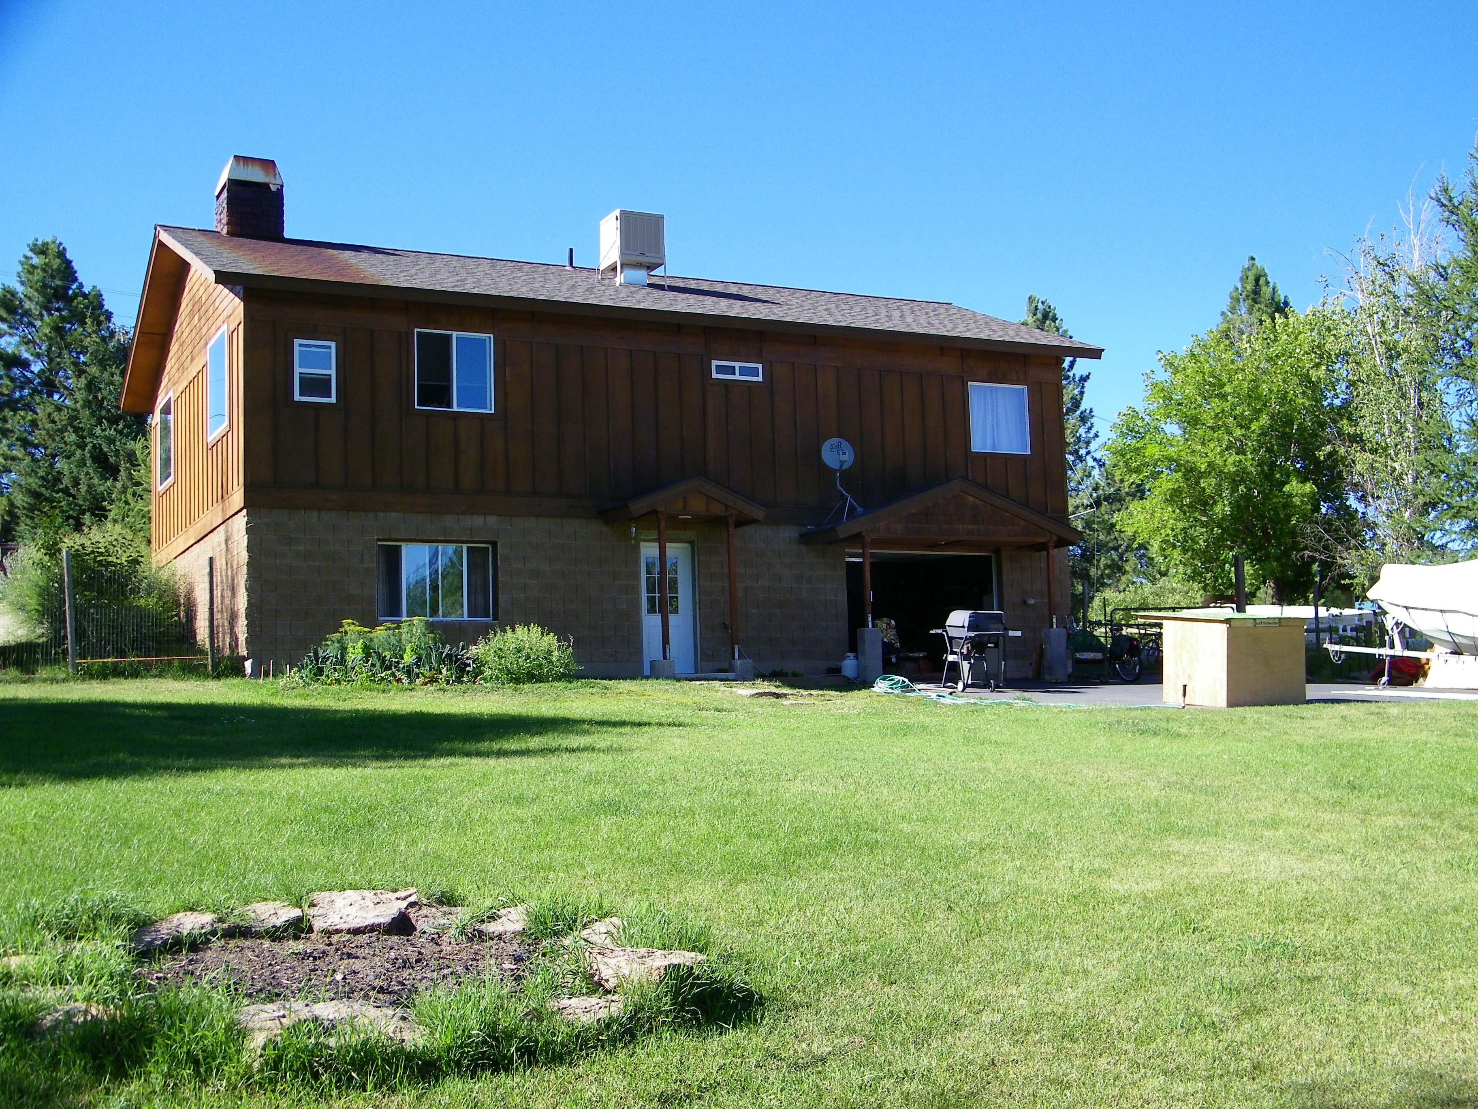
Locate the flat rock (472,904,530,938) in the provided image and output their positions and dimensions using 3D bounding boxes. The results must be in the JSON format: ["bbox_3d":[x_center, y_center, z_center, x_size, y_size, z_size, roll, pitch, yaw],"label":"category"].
[{"bbox_3d":[-1.002,1.540,7.197,0.290,0.100,0.240,0,-3,-8],"label":"flat rock"}]

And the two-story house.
[{"bbox_3d":[-2.628,-2.136,31.024,15.063,9.200,11.500,1,-6,-26],"label":"two-story house"}]

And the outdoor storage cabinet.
[{"bbox_3d":[6.923,1.504,24.446,1.720,1.240,1.550,2,-1,-36],"label":"outdoor storage cabinet"}]

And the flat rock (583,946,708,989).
[{"bbox_3d":[-0.350,1.538,6.352,0.460,0.130,0.300,0,-3,-3],"label":"flat rock"}]

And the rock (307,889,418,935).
[{"bbox_3d":[-1.600,1.516,7.247,0.470,0.140,0.400,1,-3,-12],"label":"rock"}]

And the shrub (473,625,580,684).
[{"bbox_3d":[-3.079,1.436,24.550,1.450,0.850,1.300,-1,-6,-7],"label":"shrub"}]

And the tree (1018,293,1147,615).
[{"bbox_3d":[10.241,-2.741,51.000,3.800,9.900,3.800,-3,-6,11],"label":"tree"}]

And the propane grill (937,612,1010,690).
[{"bbox_3d":[3.414,1.397,24.750,1.000,1.140,0.600,2,-6,-29],"label":"propane grill"}]

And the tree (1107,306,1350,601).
[{"bbox_3d":[12.915,-2.267,45.000,6.400,8.800,6.200,-3,-6,16],"label":"tree"}]

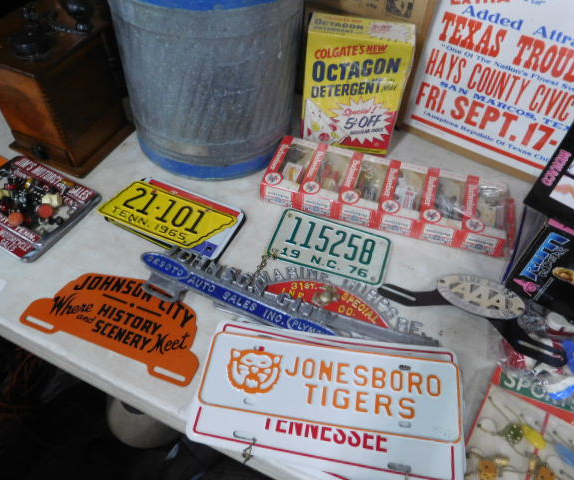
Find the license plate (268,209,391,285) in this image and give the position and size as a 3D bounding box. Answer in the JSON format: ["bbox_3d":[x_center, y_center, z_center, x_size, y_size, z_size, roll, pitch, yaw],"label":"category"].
[{"bbox_3d":[0.066,0.009,0.701,0.176,0.006,0.102,15,53,11],"label":"license plate"}]

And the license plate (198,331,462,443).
[{"bbox_3d":[0.052,0.173,0.557,0.307,0.008,0.100,7,52,4],"label":"license plate"}]

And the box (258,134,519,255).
[{"bbox_3d":[0.159,-0.076,0.751,0.383,0.038,0.125,14,52,10],"label":"box"}]

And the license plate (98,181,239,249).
[{"bbox_3d":[-0.185,-0.038,0.725,0.208,0.007,0.087,21,54,14],"label":"license plate"}]

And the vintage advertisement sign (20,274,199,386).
[{"bbox_3d":[-0.219,0.101,0.621,0.255,0.006,0.118,17,53,12],"label":"vintage advertisement sign"}]

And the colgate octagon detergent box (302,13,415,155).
[{"bbox_3d":[0.113,-0.254,0.781,0.157,0.211,0.063,10,52,6],"label":"colgate octagon detergent box"}]

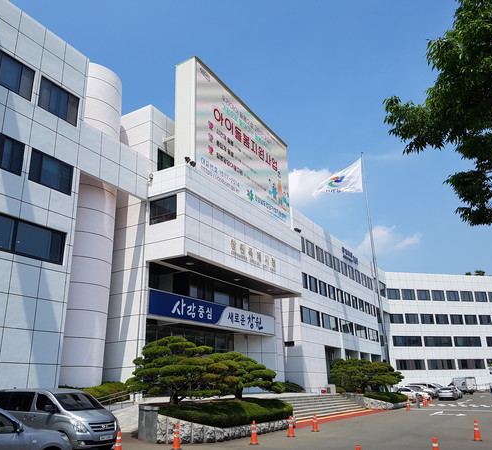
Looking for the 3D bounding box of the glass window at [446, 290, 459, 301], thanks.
[{"bbox_3d":[37.455,12.894,81.438,2.606,1.848,0.200,4,-21,-15],"label":"glass window"}]

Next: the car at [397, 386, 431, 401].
[{"bbox_3d":[17.222,17.997,48.105,4.500,1.450,1.800,-15,-24,34],"label":"car"}]

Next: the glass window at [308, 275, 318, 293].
[{"bbox_3d":[7.598,6.740,50.746,0.200,1.640,2.185,-13,-23,29],"label":"glass window"}]

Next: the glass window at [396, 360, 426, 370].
[{"bbox_3d":[22.833,19.349,62.311,4.532,1.375,0.150,4,-20,-16],"label":"glass window"}]

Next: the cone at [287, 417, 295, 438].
[{"bbox_3d":[1.685,7.436,16.617,0.350,0.700,0.350,-3,-20,3],"label":"cone"}]

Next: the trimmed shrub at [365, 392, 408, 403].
[{"bbox_3d":[11.378,13.970,36.500,2.400,0.800,4.200,-13,-23,28],"label":"trimmed shrub"}]

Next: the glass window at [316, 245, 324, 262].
[{"bbox_3d":[7.448,3.063,45.292,0.150,1.399,1.907,-12,-22,28],"label":"glass window"}]

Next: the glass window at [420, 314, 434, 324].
[{"bbox_3d":[30.996,16.119,76.924,2.539,1.623,0.150,3,-20,-14],"label":"glass window"}]

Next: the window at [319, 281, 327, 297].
[{"bbox_3d":[8.641,7.214,50.604,0.150,1.572,2.221,-13,-23,28],"label":"window"}]

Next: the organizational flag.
[{"bbox_3d":[8.628,-4.479,42.500,4.600,3.450,0.700,-7,-20,12],"label":"organizational flag"}]

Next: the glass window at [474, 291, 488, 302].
[{"bbox_3d":[43.376,13.313,83.067,2.636,1.855,0.200,4,-21,-15],"label":"glass window"}]

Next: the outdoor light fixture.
[{"bbox_3d":[-3.453,-3.888,27.954,0.300,0.400,0.850,-13,-23,28],"label":"outdoor light fixture"}]

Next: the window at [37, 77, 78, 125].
[{"bbox_3d":[-9.824,-6.450,23.756,0.200,1.796,2.385,-13,-23,28],"label":"window"}]

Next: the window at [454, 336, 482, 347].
[{"bbox_3d":[38.102,20.110,77.394,5.346,1.654,0.150,3,-20,-14],"label":"window"}]

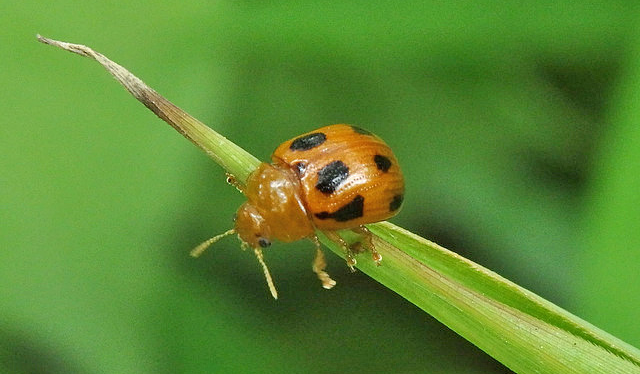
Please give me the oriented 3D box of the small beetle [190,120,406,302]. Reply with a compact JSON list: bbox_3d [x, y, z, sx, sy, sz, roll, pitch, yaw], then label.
[{"bbox_3d":[0.000,0.000,0.082,0.008,0.004,0.005,-13,56,-31],"label":"small beetle"}]

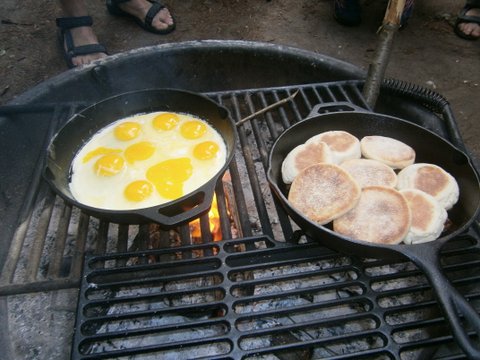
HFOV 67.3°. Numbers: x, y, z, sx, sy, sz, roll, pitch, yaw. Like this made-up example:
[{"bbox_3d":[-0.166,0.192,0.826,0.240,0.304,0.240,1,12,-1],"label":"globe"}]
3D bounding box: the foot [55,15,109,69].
[{"bbox_3d":[-0.465,-0.408,1.050,0.107,0.108,0.260,-18,49,-15],"label":"foot"}]

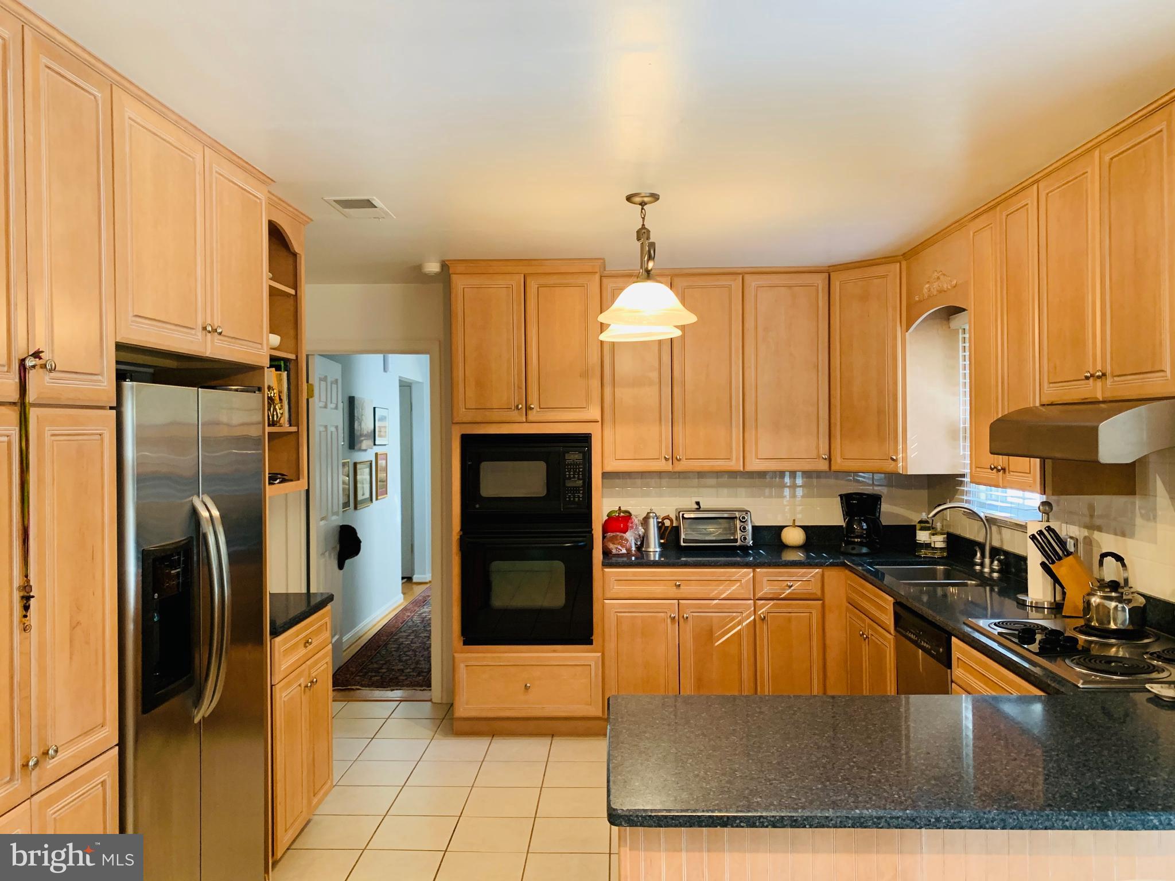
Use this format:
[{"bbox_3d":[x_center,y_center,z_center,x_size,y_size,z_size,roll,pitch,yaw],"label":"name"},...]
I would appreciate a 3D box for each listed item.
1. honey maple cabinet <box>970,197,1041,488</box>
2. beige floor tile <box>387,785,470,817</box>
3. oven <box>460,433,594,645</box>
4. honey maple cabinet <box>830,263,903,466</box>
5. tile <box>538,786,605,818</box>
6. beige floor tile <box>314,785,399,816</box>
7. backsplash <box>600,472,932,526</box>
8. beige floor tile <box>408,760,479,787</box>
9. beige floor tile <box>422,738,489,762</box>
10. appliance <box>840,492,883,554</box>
[{"bbox_3d":[1.722,-0.355,3.310,0.330,1.080,0.650,0,1,2],"label":"honey maple cabinet"},{"bbox_3d":[-0.660,1.529,3.729,0.300,0.012,0.300,0,0,2],"label":"beige floor tile"},{"bbox_3d":[-0.304,0.502,4.773,0.684,1.085,0.585,0,0,2],"label":"oven"},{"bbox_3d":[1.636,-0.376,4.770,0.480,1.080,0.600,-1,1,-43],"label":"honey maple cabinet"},{"bbox_3d":[-0.051,1.550,3.769,0.306,0.010,0.302,0,1,2],"label":"tile"},{"bbox_3d":[-0.965,1.532,3.740,0.300,0.012,0.300,0,0,2],"label":"beige floor tile"},{"bbox_3d":[1.030,0.329,5.134,1.880,0.335,0.012,0,1,2],"label":"backsplash"},{"bbox_3d":[-0.660,1.550,4.093,0.306,0.010,0.302,0,1,2],"label":"beige floor tile"},{"bbox_3d":[-0.640,1.527,4.339,0.300,0.012,0.300,0,0,2],"label":"beige floor tile"},{"bbox_3d":[1.491,0.442,4.799,0.200,0.325,0.220,0,1,32],"label":"appliance"}]

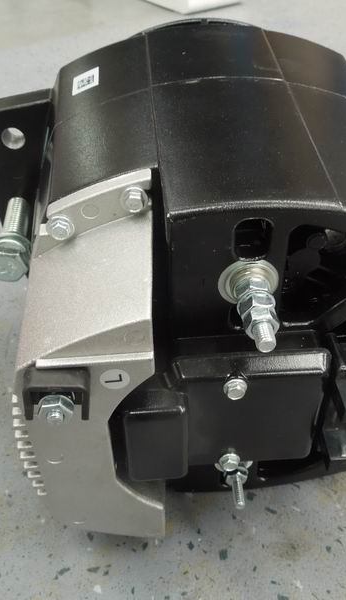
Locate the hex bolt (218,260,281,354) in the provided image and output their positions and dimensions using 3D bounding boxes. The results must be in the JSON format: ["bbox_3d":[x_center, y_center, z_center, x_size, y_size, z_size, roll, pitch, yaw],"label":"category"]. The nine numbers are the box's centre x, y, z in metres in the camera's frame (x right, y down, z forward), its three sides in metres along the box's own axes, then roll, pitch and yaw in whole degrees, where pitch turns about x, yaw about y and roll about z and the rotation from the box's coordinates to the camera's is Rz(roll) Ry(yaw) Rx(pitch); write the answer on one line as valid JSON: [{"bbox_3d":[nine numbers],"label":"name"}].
[{"bbox_3d":[0.034,0.005,0.234,0.025,0.025,0.038,-4,47,-2],"label":"hex bolt"}]

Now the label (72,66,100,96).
[{"bbox_3d":[-0.048,-0.119,0.316,0.015,0.001,0.020,-18,45,13],"label":"label"}]

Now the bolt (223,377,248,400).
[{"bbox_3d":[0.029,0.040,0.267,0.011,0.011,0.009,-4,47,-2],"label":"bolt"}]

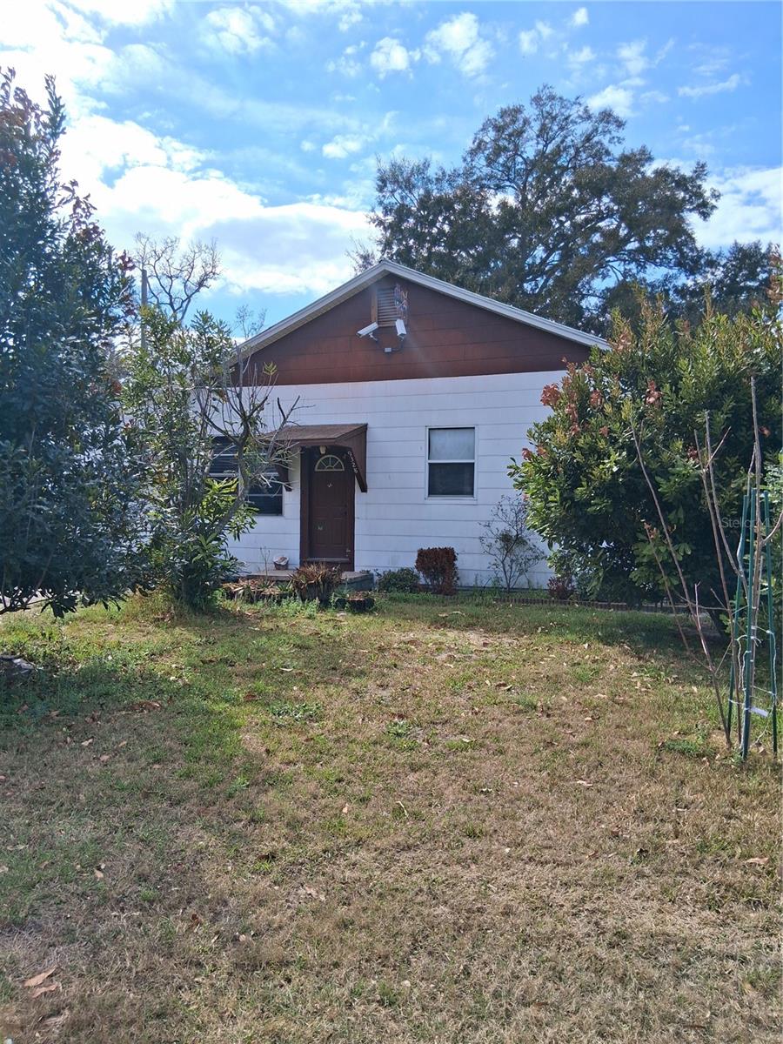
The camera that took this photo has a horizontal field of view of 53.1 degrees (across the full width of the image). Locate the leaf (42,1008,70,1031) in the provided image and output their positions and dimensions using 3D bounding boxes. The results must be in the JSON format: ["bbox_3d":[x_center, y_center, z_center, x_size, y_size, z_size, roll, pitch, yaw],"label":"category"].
[{"bbox_3d":[-0.964,1.429,2.254,0.050,0.025,0.083,1,1,33],"label":"leaf"}]

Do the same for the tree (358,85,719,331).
[{"bbox_3d":[5.809,-8.161,30.973,14.200,18.171,13.500,1,1,11],"label":"tree"}]

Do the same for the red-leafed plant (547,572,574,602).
[{"bbox_3d":[2.676,1.025,12.400,0.450,0.468,0.420,1,1,12],"label":"red-leafed plant"}]

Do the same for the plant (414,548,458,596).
[{"bbox_3d":[0.751,0.824,13.150,0.700,0.817,0.620,1,1,3],"label":"plant"}]

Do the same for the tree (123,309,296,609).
[{"bbox_3d":[-2.628,-0.913,11.200,2.500,4.274,2.300,0,1,-13],"label":"tree"}]

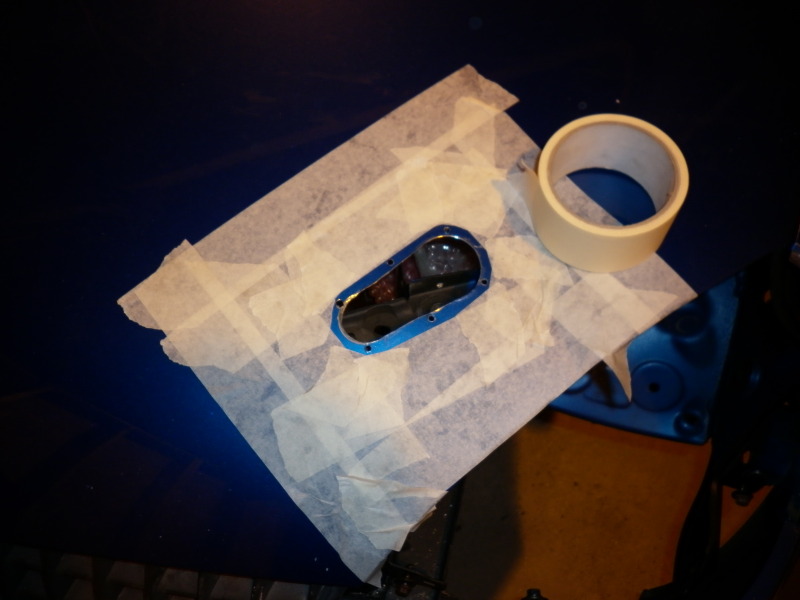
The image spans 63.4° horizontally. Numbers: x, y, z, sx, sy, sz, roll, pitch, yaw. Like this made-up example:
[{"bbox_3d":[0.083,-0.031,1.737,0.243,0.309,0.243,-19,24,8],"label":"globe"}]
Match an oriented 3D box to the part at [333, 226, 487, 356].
[{"bbox_3d":[0.007,-0.006,0.435,0.117,0.008,0.063,-32,68,-8],"label":"part"}]

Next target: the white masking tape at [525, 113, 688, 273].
[{"bbox_3d":[0.134,-0.069,0.422,0.090,0.050,0.090,-2,67,5],"label":"white masking tape"}]

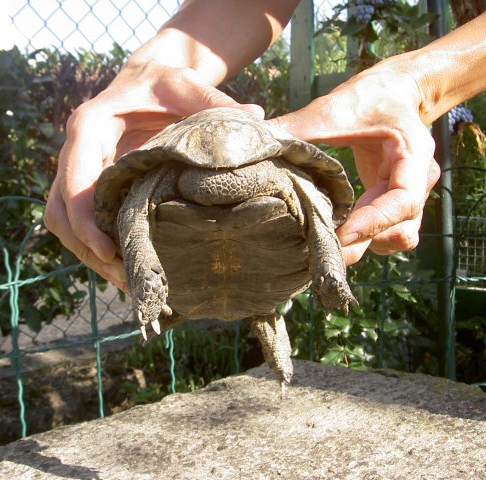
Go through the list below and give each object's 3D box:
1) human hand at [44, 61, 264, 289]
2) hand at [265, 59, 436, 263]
[{"bbox_3d":[-0.058,-0.044,0.470,0.128,0.135,0.105,-3,13,-12],"label":"human hand"},{"bbox_3d":[0.075,-0.053,0.485,0.105,0.118,0.100,3,13,12],"label":"hand"}]

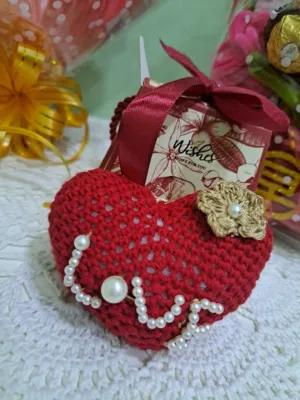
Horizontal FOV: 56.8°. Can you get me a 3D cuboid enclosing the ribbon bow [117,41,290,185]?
[{"bbox_3d":[0.035,-0.046,0.178,0.098,0.080,0.045,18,10,3],"label":"ribbon bow"}]

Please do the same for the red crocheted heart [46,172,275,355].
[{"bbox_3d":[0.007,0.037,0.166,0.131,0.109,0.056,12,7,2],"label":"red crocheted heart"}]

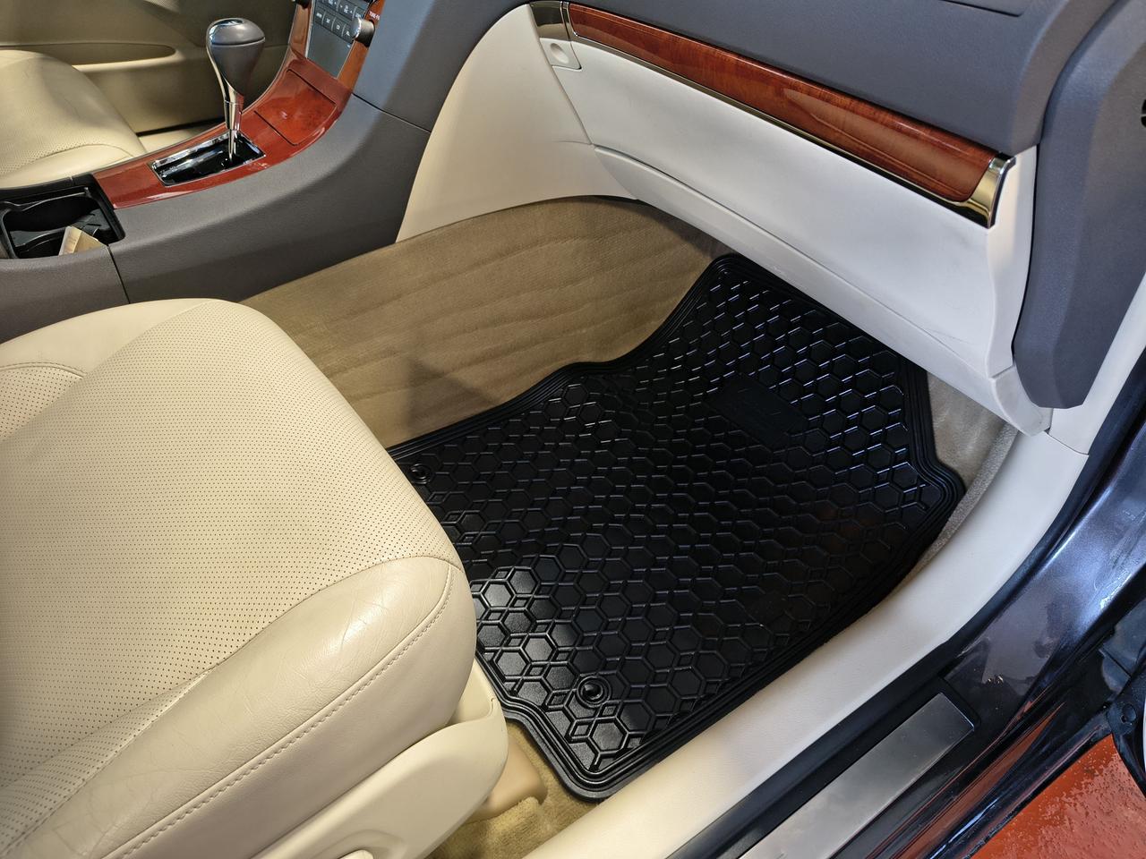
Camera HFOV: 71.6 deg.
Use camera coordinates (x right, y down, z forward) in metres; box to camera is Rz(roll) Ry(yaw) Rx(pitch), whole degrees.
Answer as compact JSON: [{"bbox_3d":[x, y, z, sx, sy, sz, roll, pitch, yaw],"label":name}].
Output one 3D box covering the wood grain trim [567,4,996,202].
[{"bbox_3d":[0.121,-0.264,0.602,0.028,0.037,0.416,-22,46,-29],"label":"wood grain trim"}]

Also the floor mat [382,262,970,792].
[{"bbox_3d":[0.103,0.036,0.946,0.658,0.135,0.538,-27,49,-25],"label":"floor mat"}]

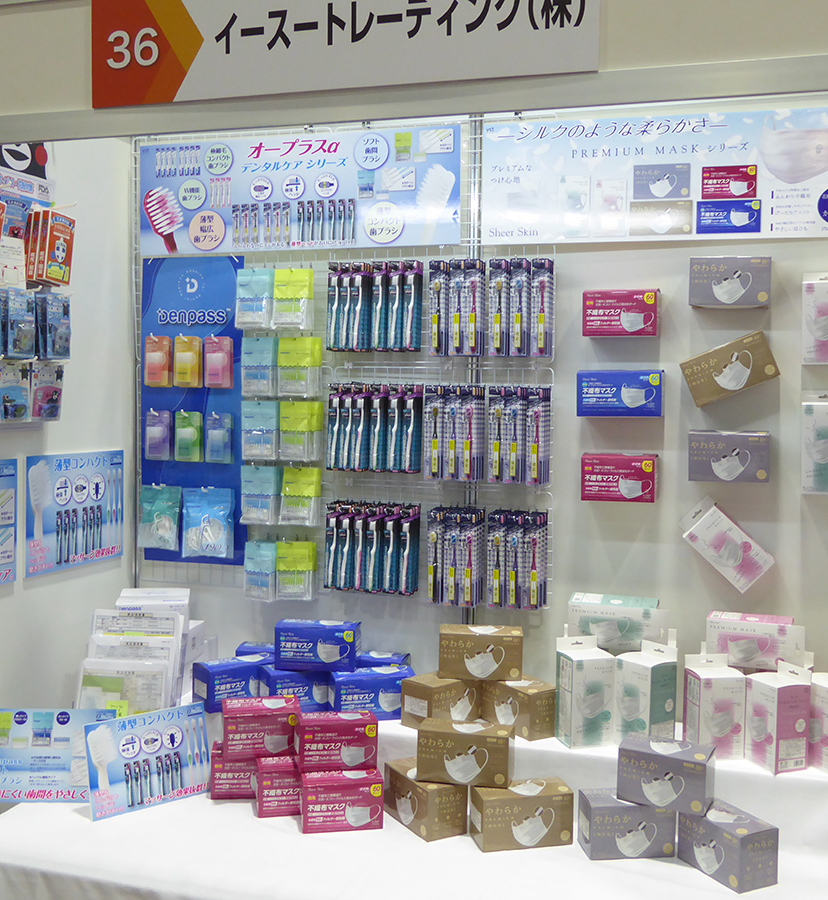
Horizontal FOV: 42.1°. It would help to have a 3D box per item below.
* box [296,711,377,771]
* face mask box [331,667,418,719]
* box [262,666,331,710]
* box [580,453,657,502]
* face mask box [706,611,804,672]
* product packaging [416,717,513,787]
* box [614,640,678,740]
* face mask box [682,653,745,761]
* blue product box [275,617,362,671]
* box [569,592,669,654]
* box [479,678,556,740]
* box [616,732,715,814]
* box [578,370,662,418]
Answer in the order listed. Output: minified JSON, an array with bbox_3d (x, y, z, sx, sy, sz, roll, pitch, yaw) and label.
[{"bbox_3d":[-0.175,0.656,2.426,0.173,0.105,0.092,0,3,-12],"label":"box"},{"bbox_3d":[-0.104,0.605,2.679,0.202,0.106,0.080,0,3,-13],"label":"face mask box"},{"bbox_3d":[-0.276,0.602,2.704,0.200,0.107,0.096,0,3,-22],"label":"box"},{"bbox_3d":[0.499,0.067,2.599,0.173,0.105,0.092,1,2,17],"label":"box"},{"bbox_3d":[0.801,0.447,2.518,0.211,0.105,0.088,2,3,19],"label":"face mask box"},{"bbox_3d":[0.115,0.668,2.371,0.201,0.110,0.097,1,3,11],"label":"product packaging"},{"bbox_3d":[0.527,0.563,2.444,0.088,0.233,0.104,-1,4,-37],"label":"box"},{"bbox_3d":[0.675,0.579,2.417,0.102,0.209,0.088,1,3,-10],"label":"face mask box"},{"bbox_3d":[-0.240,0.495,2.720,0.200,0.107,0.096,1,3,5],"label":"blue product box"},{"bbox_3d":[0.493,0.418,2.575,0.232,0.107,0.085,1,3,14],"label":"box"},{"bbox_3d":[0.233,0.620,2.594,0.095,0.111,0.203,-2,4,-44],"label":"box"},{"bbox_3d":[0.531,0.685,2.265,0.181,0.112,0.100,2,3,26],"label":"box"},{"bbox_3d":[0.509,-0.134,2.637,0.201,0.104,0.095,2,3,17],"label":"box"}]

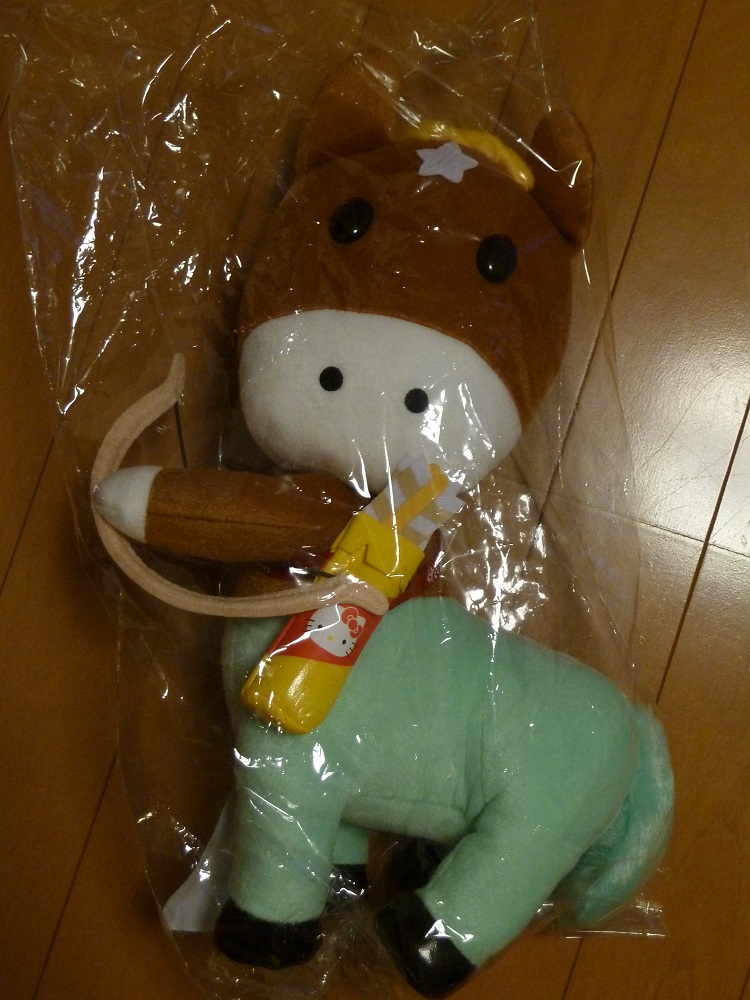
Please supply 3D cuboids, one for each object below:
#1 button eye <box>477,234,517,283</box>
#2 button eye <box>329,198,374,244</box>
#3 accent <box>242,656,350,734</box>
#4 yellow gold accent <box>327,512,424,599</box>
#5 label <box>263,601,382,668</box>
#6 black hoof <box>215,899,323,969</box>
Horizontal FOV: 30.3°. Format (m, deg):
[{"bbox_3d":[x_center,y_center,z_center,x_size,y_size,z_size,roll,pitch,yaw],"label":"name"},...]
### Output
[{"bbox_3d":[0.049,-0.098,0.560,0.017,0.009,0.020,6,78,-13],"label":"button eye"},{"bbox_3d":[-0.009,-0.113,0.560,0.017,0.009,0.020,25,78,13],"label":"button eye"},{"bbox_3d":[-0.031,0.076,0.550,0.033,0.019,0.033,31,92,-4],"label":"accent"},{"bbox_3d":[-0.001,0.023,0.550,0.033,0.017,0.031,31,92,-4],"label":"yellow gold accent"},{"bbox_3d":[-0.020,0.053,0.547,0.033,0.009,0.036,31,92,-4],"label":"label"},{"bbox_3d":[-0.045,0.182,0.588,0.045,0.043,0.026,6,92,0],"label":"black hoof"}]

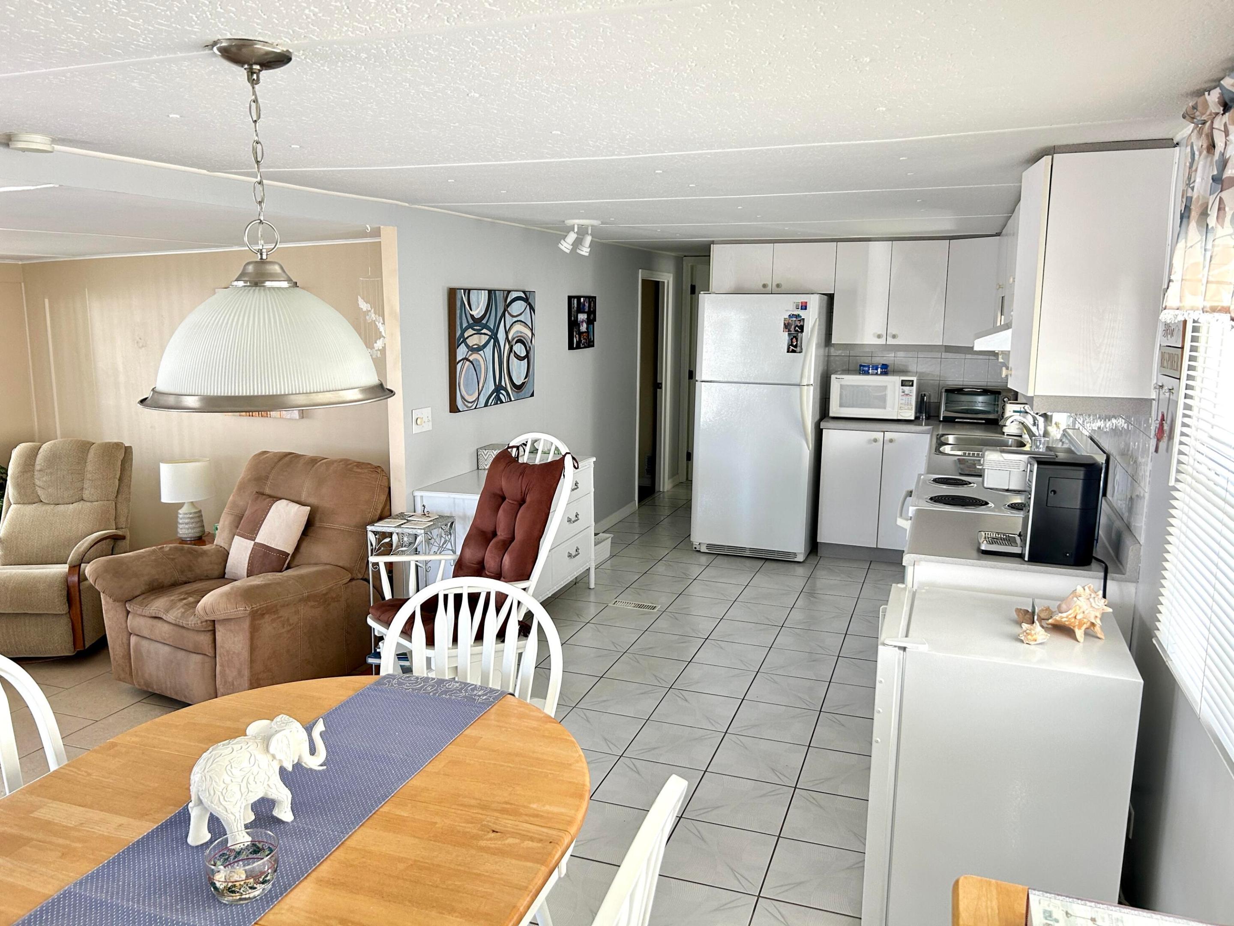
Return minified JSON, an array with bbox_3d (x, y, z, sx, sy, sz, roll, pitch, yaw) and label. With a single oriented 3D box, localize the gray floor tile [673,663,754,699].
[{"bbox_3d":[0.458,1.010,4.287,0.330,0.010,0.330,4,11,19],"label":"gray floor tile"}]

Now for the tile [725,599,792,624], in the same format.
[{"bbox_3d":[0.790,0.844,5.183,0.329,0.010,0.329,4,11,19],"label":"tile"}]

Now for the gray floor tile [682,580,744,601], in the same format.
[{"bbox_3d":[0.588,0.765,5.558,0.325,0.010,0.325,4,11,19],"label":"gray floor tile"}]

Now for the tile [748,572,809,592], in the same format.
[{"bbox_3d":[1.013,0.739,5.800,0.329,0.010,0.329,4,11,19],"label":"tile"}]

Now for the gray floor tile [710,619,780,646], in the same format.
[{"bbox_3d":[0.683,0.903,4.905,0.330,0.010,0.330,4,11,19],"label":"gray floor tile"}]

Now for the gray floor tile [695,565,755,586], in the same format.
[{"bbox_3d":[0.698,0.705,5.851,0.325,0.010,0.322,4,11,20],"label":"gray floor tile"}]

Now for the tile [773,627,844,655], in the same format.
[{"bbox_3d":[0.991,0.919,4.766,0.329,0.010,0.329,4,11,19],"label":"tile"}]

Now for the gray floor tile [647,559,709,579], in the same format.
[{"bbox_3d":[0.395,0.697,6.052,0.330,0.010,0.330,4,11,19],"label":"gray floor tile"}]

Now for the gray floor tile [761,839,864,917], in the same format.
[{"bbox_3d":[0.626,1.258,2.807,0.325,0.010,0.322,4,11,20],"label":"gray floor tile"}]

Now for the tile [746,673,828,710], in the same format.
[{"bbox_3d":[0.771,1.032,4.177,0.330,0.010,0.330,4,11,19],"label":"tile"}]

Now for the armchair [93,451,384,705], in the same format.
[{"bbox_3d":[-1.667,0.504,4.242,1.000,0.960,0.970,6,11,28],"label":"armchair"}]

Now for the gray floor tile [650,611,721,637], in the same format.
[{"bbox_3d":[0.366,0.874,4.984,0.329,0.010,0.329,4,11,19],"label":"gray floor tile"}]

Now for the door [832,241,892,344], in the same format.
[{"bbox_3d":[1.631,-1.128,6.168,0.347,0.664,0.020,4,11,19],"label":"door"}]

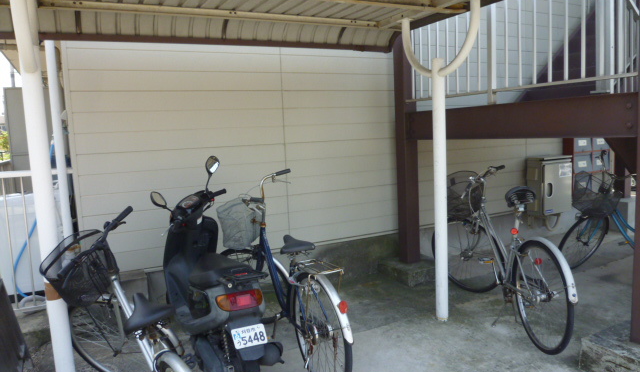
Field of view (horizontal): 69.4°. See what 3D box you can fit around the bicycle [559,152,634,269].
[{"bbox_3d":[2.981,0.264,4.175,1.730,1.080,0.600,-2,6,5],"label":"bicycle"}]

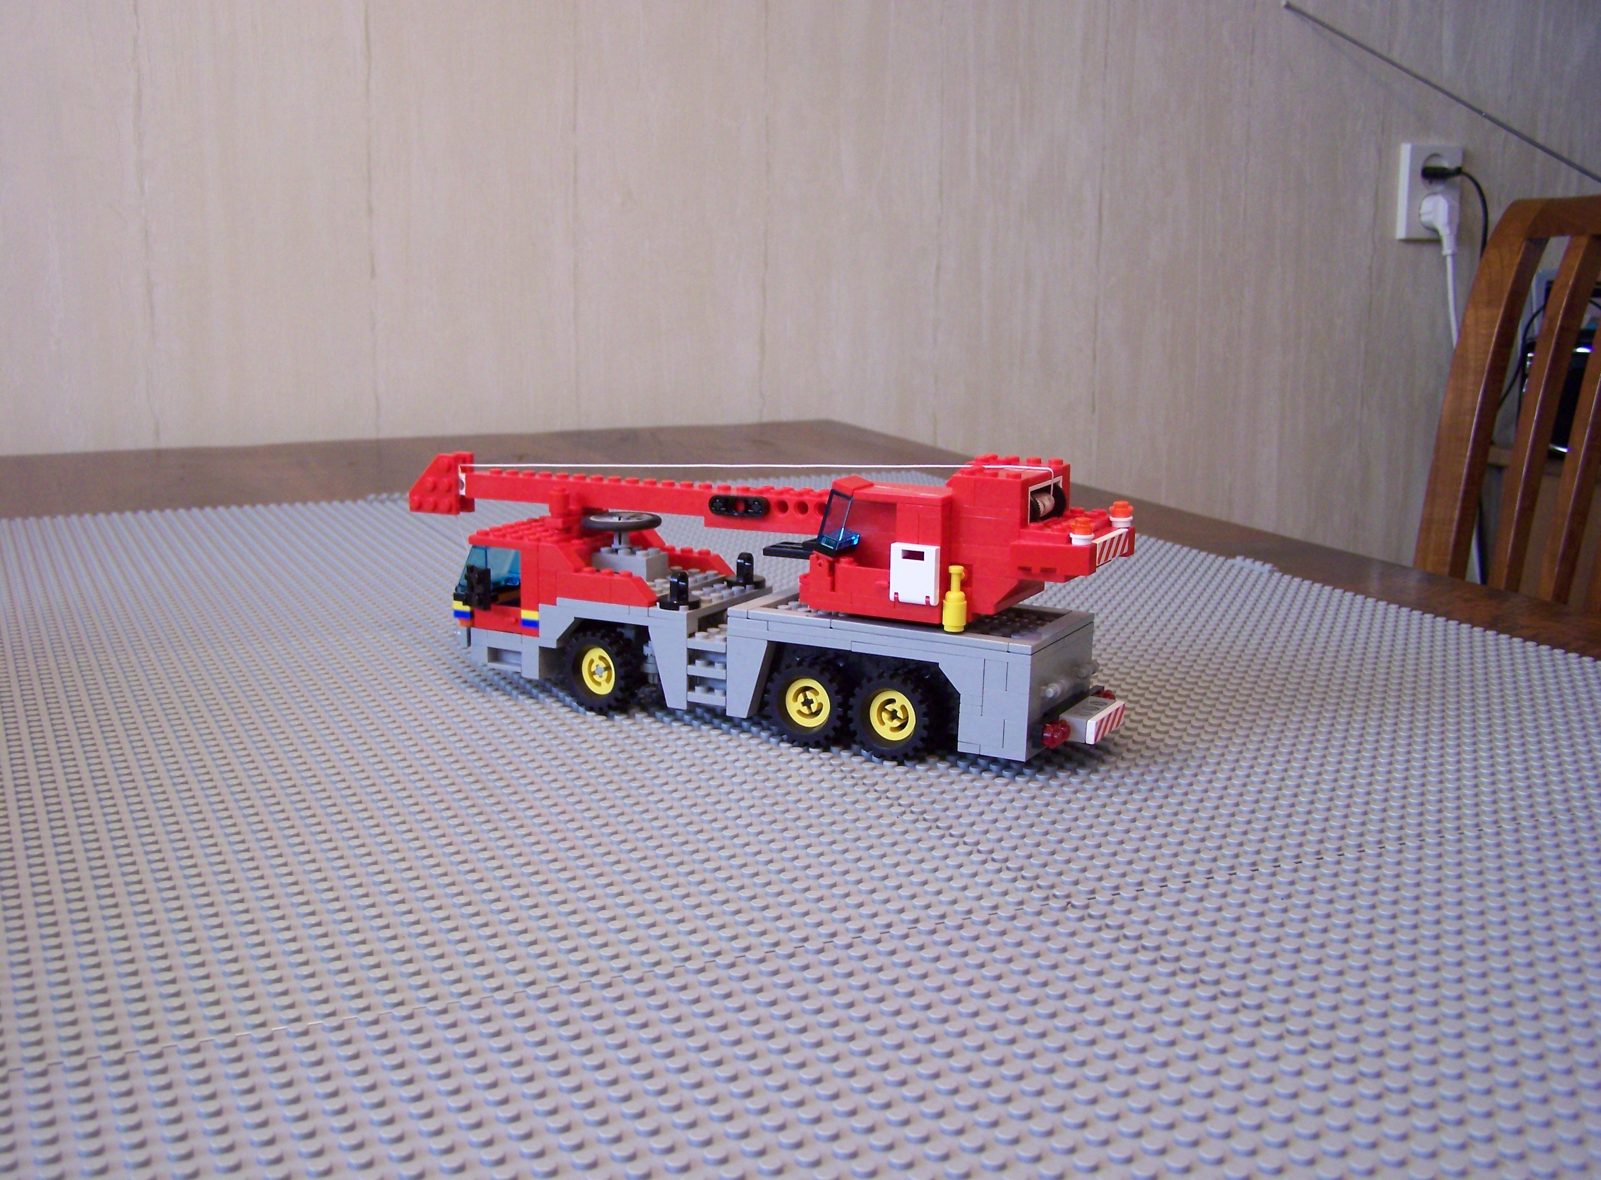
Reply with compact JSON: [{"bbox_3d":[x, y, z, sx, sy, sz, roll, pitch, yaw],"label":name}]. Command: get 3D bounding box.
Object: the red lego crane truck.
[{"bbox_3d":[-0.025,-0.004,0.661,0.295,0.102,0.073,7,12,26],"label":"red lego crane truck"}]

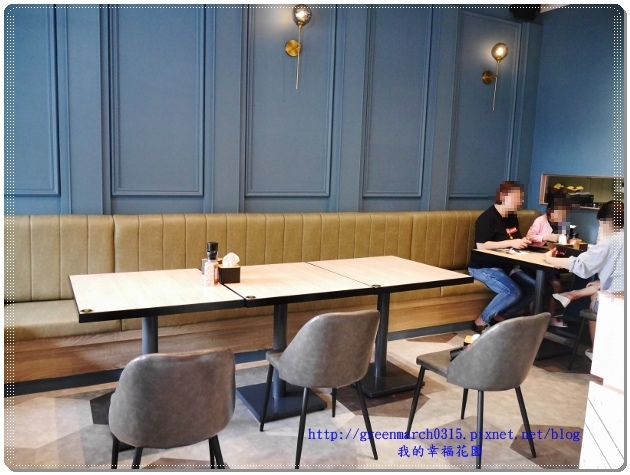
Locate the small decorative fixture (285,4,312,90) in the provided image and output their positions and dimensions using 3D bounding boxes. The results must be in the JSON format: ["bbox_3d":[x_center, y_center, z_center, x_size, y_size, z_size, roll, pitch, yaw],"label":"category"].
[{"bbox_3d":[-0.116,-1.513,4.072,0.164,0.651,0.184,-2,8,-29],"label":"small decorative fixture"}]

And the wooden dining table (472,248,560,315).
[{"bbox_3d":[1.865,0.520,4.260,0.755,0.745,0.834,-2,8,-29],"label":"wooden dining table"}]

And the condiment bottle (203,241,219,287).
[{"bbox_3d":[-0.559,0.139,2.761,0.058,0.221,0.058,3,7,11],"label":"condiment bottle"}]

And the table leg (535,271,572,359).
[{"bbox_3d":[1.839,0.546,4.226,0.417,0.700,0.467,-2,8,-29],"label":"table leg"}]

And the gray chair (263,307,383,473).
[{"bbox_3d":[0.033,0.667,2.510,0.457,0.765,0.527,-1,8,-25],"label":"gray chair"}]

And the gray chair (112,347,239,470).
[{"bbox_3d":[-0.526,0.716,1.960,0.457,0.765,0.527,-1,8,-20],"label":"gray chair"}]

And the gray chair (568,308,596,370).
[{"bbox_3d":[2.168,0.609,3.542,0.457,0.765,0.527,-2,8,-29],"label":"gray chair"}]

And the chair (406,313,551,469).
[{"bbox_3d":[0.794,0.690,2.526,0.457,0.765,0.527,-3,9,-35],"label":"chair"}]

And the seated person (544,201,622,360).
[{"bbox_3d":[2.053,0.343,3.778,0.477,1.227,0.815,-2,8,-29],"label":"seated person"}]

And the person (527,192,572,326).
[{"bbox_3d":[2.236,0.201,4.932,0.417,1.237,0.596,-2,8,-29],"label":"person"}]

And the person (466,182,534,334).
[{"bbox_3d":[1.634,0.182,4.519,0.467,1.336,0.695,-2,8,-29],"label":"person"}]

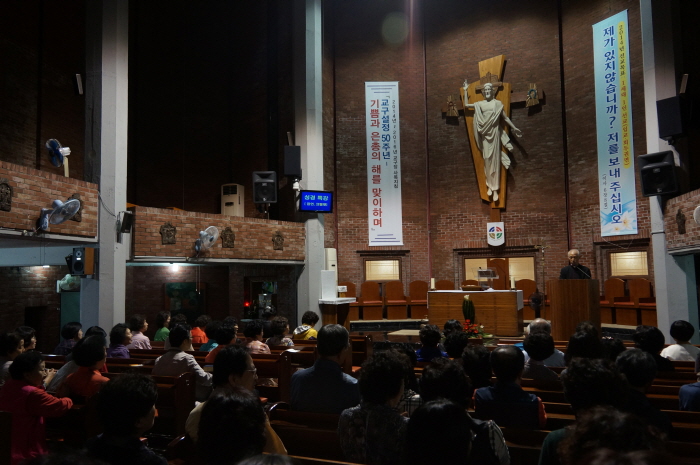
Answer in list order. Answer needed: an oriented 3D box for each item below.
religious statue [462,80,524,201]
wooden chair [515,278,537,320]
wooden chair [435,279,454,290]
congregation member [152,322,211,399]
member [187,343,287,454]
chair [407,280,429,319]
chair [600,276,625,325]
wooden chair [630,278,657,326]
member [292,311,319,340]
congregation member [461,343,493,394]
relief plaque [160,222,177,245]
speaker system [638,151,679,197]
[{"bbox_3d":[3.670,-2.369,14.006,1.500,3.189,0.550,-3,-5,27],"label":"religious statue"},{"bbox_3d":[4.369,1.676,13.500,0.600,1.000,0.600,-3,-4,24],"label":"wooden chair"},{"bbox_3d":[2.407,1.711,14.000,0.580,0.980,0.600,-2,-4,18],"label":"wooden chair"},{"bbox_3d":[-1.344,1.405,4.738,0.520,1.250,0.780,-3,-5,23],"label":"congregation member"},{"bbox_3d":[-0.448,1.195,2.780,0.520,1.270,0.750,-3,-5,28],"label":"member"},{"bbox_3d":[1.810,1.698,13.900,0.560,0.930,0.560,-1,-4,-2],"label":"chair"},{"bbox_3d":[5.728,1.522,12.050,0.600,0.980,0.580,2,-5,-34],"label":"chair"},{"bbox_3d":[6.133,1.423,11.252,0.520,0.980,0.500,3,-6,-44],"label":"wooden chair"},{"bbox_3d":[-0.602,1.857,8.613,0.460,1.230,0.620,-3,-5,26],"label":"member"},{"bbox_3d":[0.980,1.405,4.080,0.460,1.200,0.640,-2,-4,21],"label":"congregation member"},{"bbox_3d":[-3.121,0.024,9.350,0.060,0.390,0.330,-3,-5,32],"label":"relief plaque"},{"bbox_3d":[5.302,-1.006,9.300,0.380,0.660,0.510,-13,5,-41],"label":"speaker system"}]

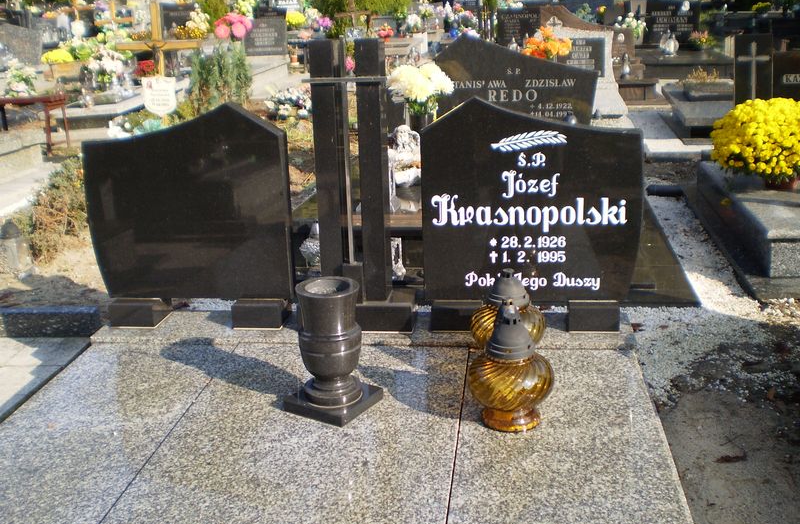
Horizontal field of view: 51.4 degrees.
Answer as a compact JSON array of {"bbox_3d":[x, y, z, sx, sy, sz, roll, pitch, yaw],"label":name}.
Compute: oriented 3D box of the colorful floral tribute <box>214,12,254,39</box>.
[{"bbox_3d":[-1.792,-2.534,8.953,0.370,0.300,0.320,1,18,7],"label":"colorful floral tribute"}]

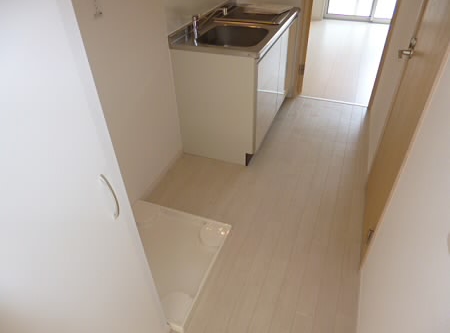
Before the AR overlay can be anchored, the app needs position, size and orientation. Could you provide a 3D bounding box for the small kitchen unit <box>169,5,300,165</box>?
[{"bbox_3d":[0.151,-0.758,2.580,0.592,0.902,1.216,12,41,18],"label":"small kitchen unit"}]

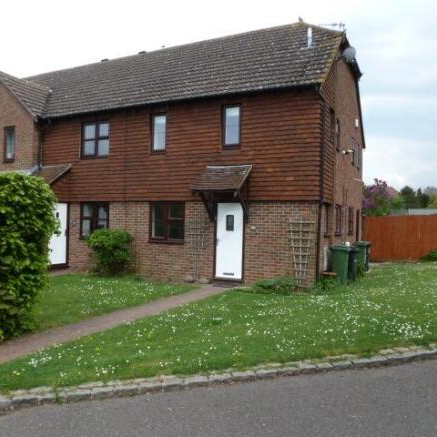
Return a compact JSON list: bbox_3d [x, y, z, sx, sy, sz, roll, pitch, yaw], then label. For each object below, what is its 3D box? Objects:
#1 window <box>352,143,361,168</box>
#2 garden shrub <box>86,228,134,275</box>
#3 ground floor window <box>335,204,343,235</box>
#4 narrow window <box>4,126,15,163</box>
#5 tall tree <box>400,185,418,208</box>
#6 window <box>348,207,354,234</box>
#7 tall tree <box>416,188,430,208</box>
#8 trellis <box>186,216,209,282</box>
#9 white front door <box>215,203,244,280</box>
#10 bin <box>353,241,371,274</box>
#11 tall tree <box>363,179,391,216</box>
[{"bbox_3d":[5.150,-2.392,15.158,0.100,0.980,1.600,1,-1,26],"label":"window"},{"bbox_3d":[-3.104,0.940,11.507,1.300,1.280,1.000,1,-1,26],"label":"garden shrub"},{"bbox_3d":[3.550,0.073,11.970,0.100,0.880,1.180,1,-1,26],"label":"ground floor window"},{"bbox_3d":[-7.114,-2.511,13.756,0.590,1.170,0.100,1,-1,26],"label":"narrow window"},{"bbox_3d":[22.497,-0.886,47.969,2.100,6.188,2.100,1,-1,0],"label":"tall tree"},{"bbox_3d":[4.571,0.099,14.051,0.100,0.920,1.220,1,0,26],"label":"window"},{"bbox_3d":[21.657,-0.693,42.976,1.800,5.000,1.800,1,-1,30],"label":"tall tree"},{"bbox_3d":[-0.566,0.840,10.840,0.620,1.680,0.040,1,-1,26],"label":"trellis"},{"bbox_3d":[0.311,0.591,10.496,0.760,1.980,0.070,1,-1,26],"label":"white front door"},{"bbox_3d":[4.597,1.245,12.900,0.580,1.060,0.530,1,-1,26],"label":"bin"},{"bbox_3d":[8.118,-0.079,20.980,2.300,4.000,2.300,1,-1,30],"label":"tall tree"}]

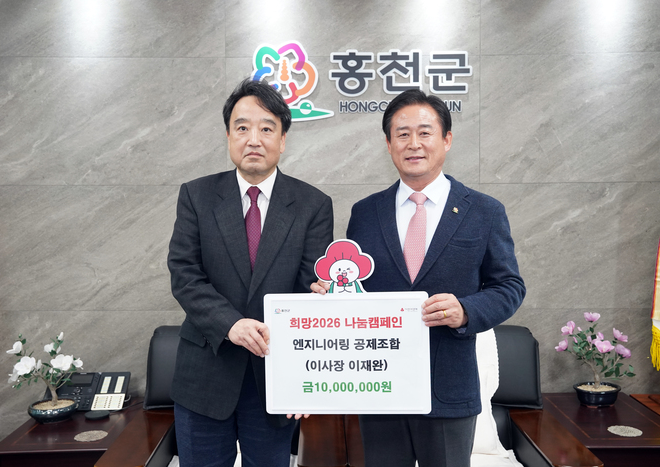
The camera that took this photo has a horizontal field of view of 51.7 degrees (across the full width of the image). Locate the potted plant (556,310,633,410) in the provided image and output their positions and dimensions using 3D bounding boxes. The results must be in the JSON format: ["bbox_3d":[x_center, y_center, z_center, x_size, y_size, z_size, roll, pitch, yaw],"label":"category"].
[{"bbox_3d":[1.196,0.568,3.079,0.345,0.395,0.260,0,3,3],"label":"potted plant"}]

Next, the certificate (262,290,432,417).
[{"bbox_3d":[0.044,0.302,1.725,0.420,0.308,0.018,-1,1,4],"label":"certificate"}]

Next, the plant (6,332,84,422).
[{"bbox_3d":[-1.204,0.597,2.880,0.320,0.355,0.240,-1,3,-8],"label":"plant"}]

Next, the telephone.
[{"bbox_3d":[-1.091,0.702,3.055,0.345,0.130,0.210,0,3,-5],"label":"telephone"}]

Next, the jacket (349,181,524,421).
[{"bbox_3d":[0.300,0.170,1.930,0.485,0.680,0.340,0,3,13],"label":"jacket"}]

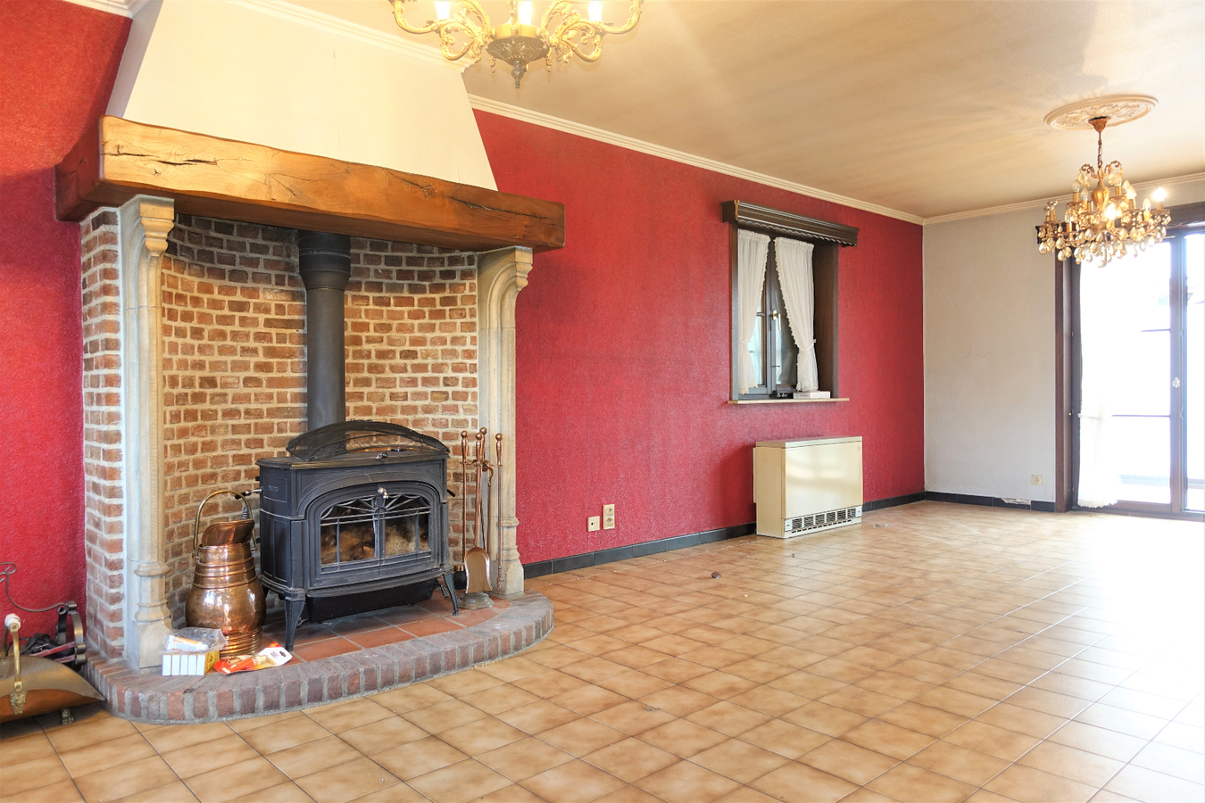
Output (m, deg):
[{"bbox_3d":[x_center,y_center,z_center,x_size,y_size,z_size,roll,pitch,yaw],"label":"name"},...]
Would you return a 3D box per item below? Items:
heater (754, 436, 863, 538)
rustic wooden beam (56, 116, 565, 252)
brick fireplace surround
[{"bbox_3d":[1.501,0.594,5.800,0.955,0.645,0.250,-1,1,-41],"label":"heater"},{"bbox_3d":[-1.077,-0.748,3.172,1.689,0.217,0.866,-1,1,-41],"label":"rustic wooden beam"},{"bbox_3d":[-1.006,0.153,3.123,1.680,1.620,1.035,-1,1,-41],"label":"brick fireplace surround"}]

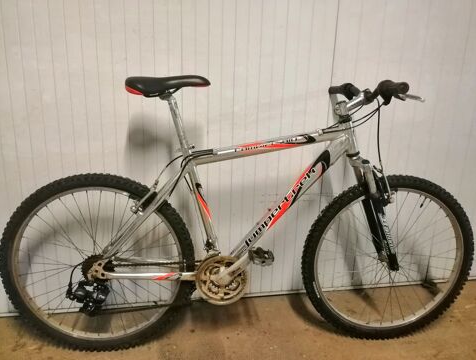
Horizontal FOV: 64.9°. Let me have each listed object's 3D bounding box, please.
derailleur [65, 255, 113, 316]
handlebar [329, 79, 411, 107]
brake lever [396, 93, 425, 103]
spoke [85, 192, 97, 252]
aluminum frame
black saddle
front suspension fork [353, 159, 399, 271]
[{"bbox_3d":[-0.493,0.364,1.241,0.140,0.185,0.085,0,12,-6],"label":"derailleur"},{"bbox_3d":[0.434,-0.292,1.273,0.100,0.078,0.595,0,12,-6],"label":"handlebar"},{"bbox_3d":[0.501,-0.233,1.076,0.042,0.028,0.115,0,12,-6],"label":"brake lever"},{"bbox_3d":[-0.494,0.159,1.264,0.003,0.250,0.003,-6,8,-5],"label":"spoke"},{"bbox_3d":[-0.038,0.033,1.294,0.935,0.645,0.150,0,12,-6],"label":"aluminum frame"},{"bbox_3d":[-0.222,-0.298,1.205,0.270,0.080,0.152,0,12,-6],"label":"black saddle"},{"bbox_3d":[0.487,0.118,1.365,0.095,0.450,0.150,-18,13,-2],"label":"front suspension fork"}]

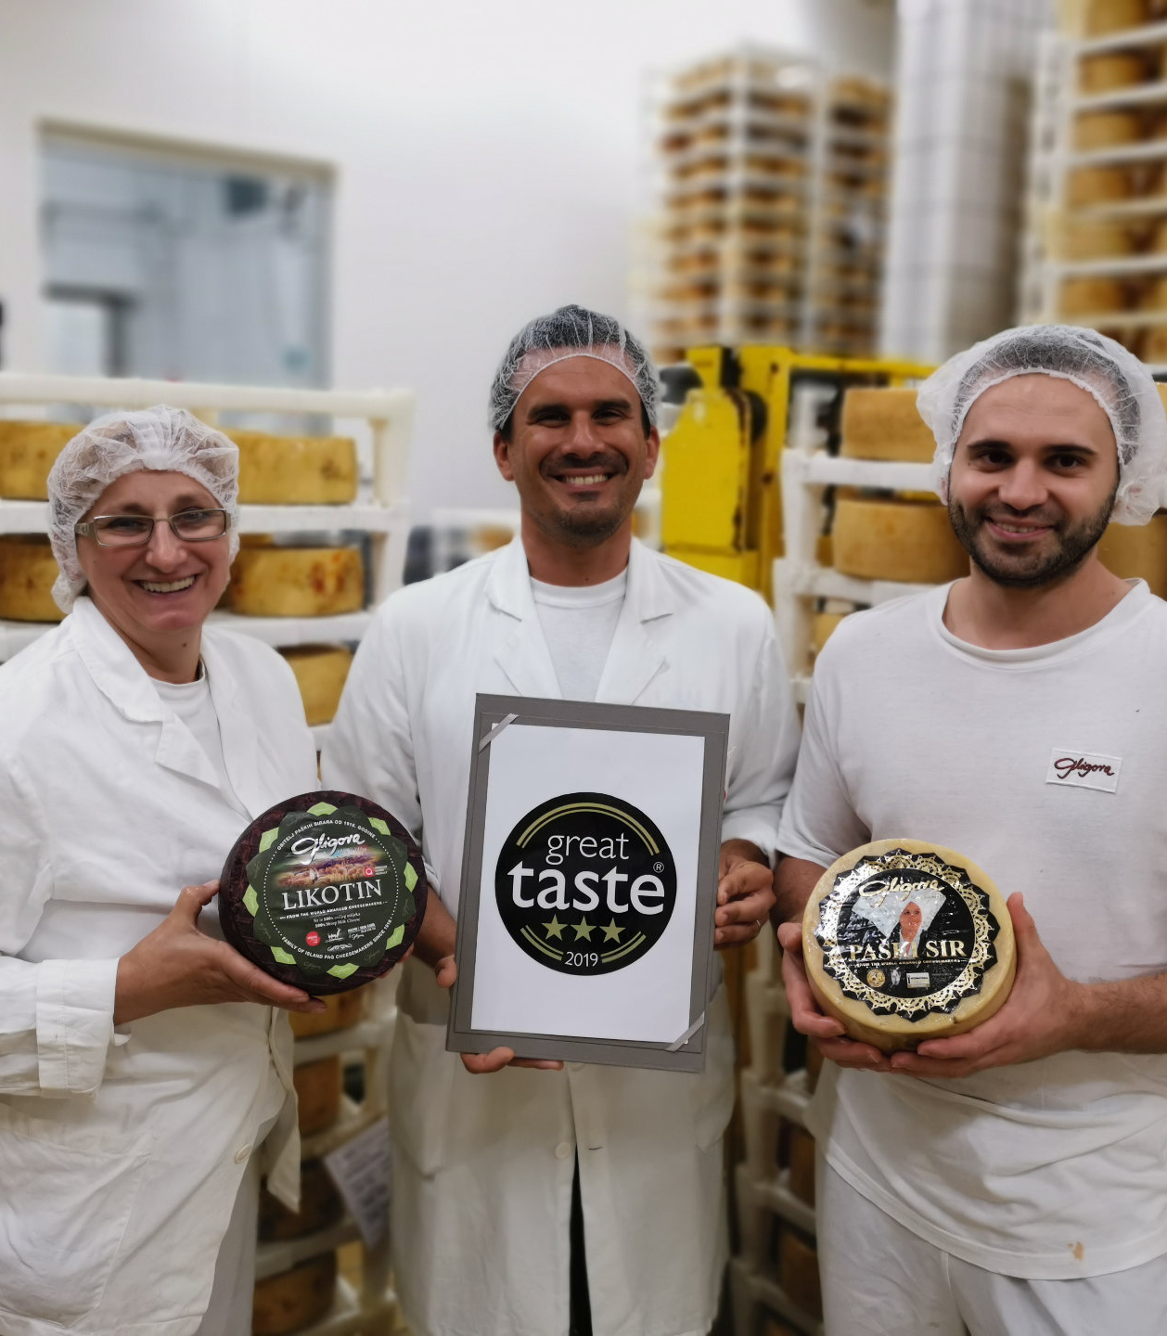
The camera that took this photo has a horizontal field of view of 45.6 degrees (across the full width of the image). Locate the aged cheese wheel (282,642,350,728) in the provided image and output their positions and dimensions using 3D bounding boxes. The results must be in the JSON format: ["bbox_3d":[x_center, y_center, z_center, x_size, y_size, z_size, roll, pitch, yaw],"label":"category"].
[{"bbox_3d":[-0.391,0.015,1.800,0.185,0.087,0.185,2,10,0],"label":"aged cheese wheel"}]

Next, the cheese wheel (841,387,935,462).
[{"bbox_3d":[0.456,-0.329,1.909,0.189,0.099,0.189,4,11,13],"label":"cheese wheel"}]

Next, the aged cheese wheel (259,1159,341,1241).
[{"bbox_3d":[-0.455,0.770,2.093,0.182,0.091,0.182,0,11,-12],"label":"aged cheese wheel"}]

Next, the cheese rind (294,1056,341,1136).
[{"bbox_3d":[-0.425,0.557,1.900,0.185,0.087,0.185,2,10,0],"label":"cheese rind"}]

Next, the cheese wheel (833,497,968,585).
[{"bbox_3d":[0.395,-0.155,1.660,0.185,0.089,0.185,2,10,0],"label":"cheese wheel"}]

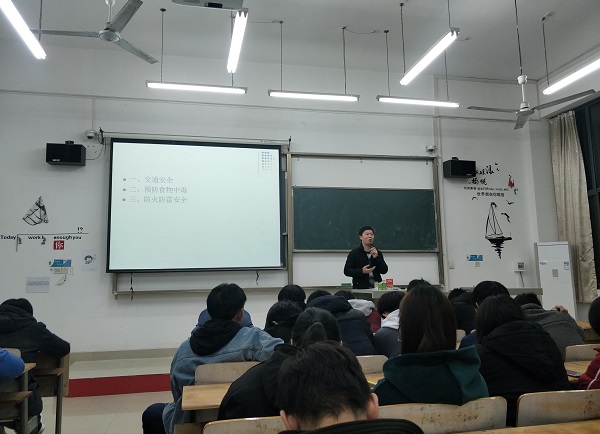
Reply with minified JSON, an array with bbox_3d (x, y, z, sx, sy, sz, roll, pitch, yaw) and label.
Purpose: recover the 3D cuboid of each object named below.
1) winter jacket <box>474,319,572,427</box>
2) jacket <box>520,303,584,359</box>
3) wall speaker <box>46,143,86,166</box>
[{"bbox_3d":[0.976,0.715,1.888,0.460,0.560,0.420,1,-8,-18],"label":"winter jacket"},{"bbox_3d":[1.518,0.841,2.769,0.470,0.580,0.450,1,-8,-13],"label":"jacket"},{"bbox_3d":[-3.164,-0.835,5.880,0.432,0.251,0.187,1,-8,-12],"label":"wall speaker"}]

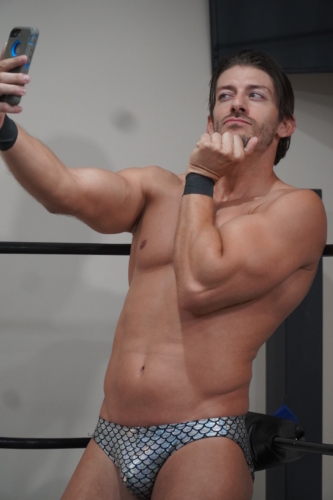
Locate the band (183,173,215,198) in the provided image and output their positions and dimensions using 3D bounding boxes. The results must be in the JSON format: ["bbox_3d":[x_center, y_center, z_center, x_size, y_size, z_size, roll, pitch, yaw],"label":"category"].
[{"bbox_3d":[0.064,-0.128,4.080,0.062,0.045,0.053,5,-14,14],"label":"band"}]

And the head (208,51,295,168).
[{"bbox_3d":[0.174,-0.291,4.200,0.180,0.240,0.220,1,-23,18],"label":"head"}]

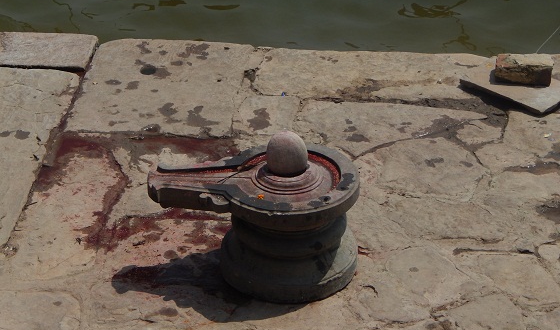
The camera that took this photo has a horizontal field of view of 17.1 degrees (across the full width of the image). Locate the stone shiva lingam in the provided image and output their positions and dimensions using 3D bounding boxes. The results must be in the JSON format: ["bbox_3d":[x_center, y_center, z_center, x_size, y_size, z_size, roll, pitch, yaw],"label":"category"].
[{"bbox_3d":[-0.089,0.123,6.467,0.728,0.537,0.482,0,32,0],"label":"stone shiva lingam"}]

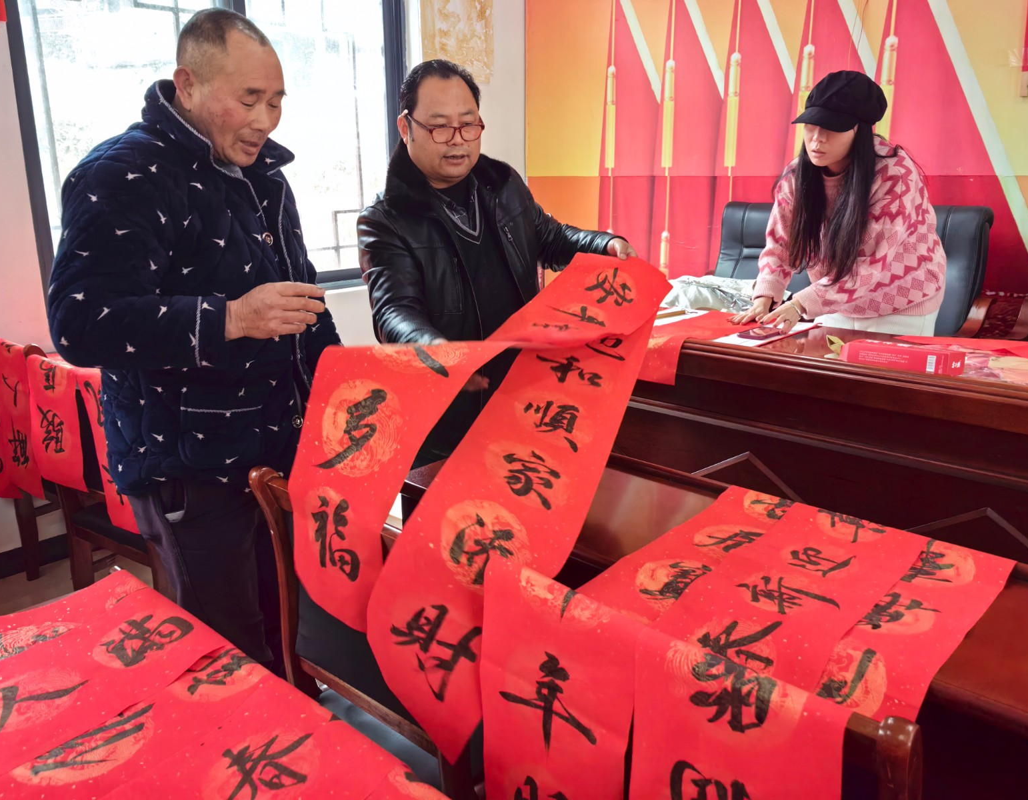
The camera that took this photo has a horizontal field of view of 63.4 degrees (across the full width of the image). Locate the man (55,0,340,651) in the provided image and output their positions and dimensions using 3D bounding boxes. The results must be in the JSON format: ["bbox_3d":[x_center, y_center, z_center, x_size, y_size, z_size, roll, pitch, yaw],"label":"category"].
[{"bbox_3d":[-0.569,0.153,1.614,0.450,1.670,0.560,4,15,16],"label":"man"}]

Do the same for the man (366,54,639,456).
[{"bbox_3d":[-0.054,0.122,1.803,0.570,1.632,0.480,-7,15,-24],"label":"man"}]

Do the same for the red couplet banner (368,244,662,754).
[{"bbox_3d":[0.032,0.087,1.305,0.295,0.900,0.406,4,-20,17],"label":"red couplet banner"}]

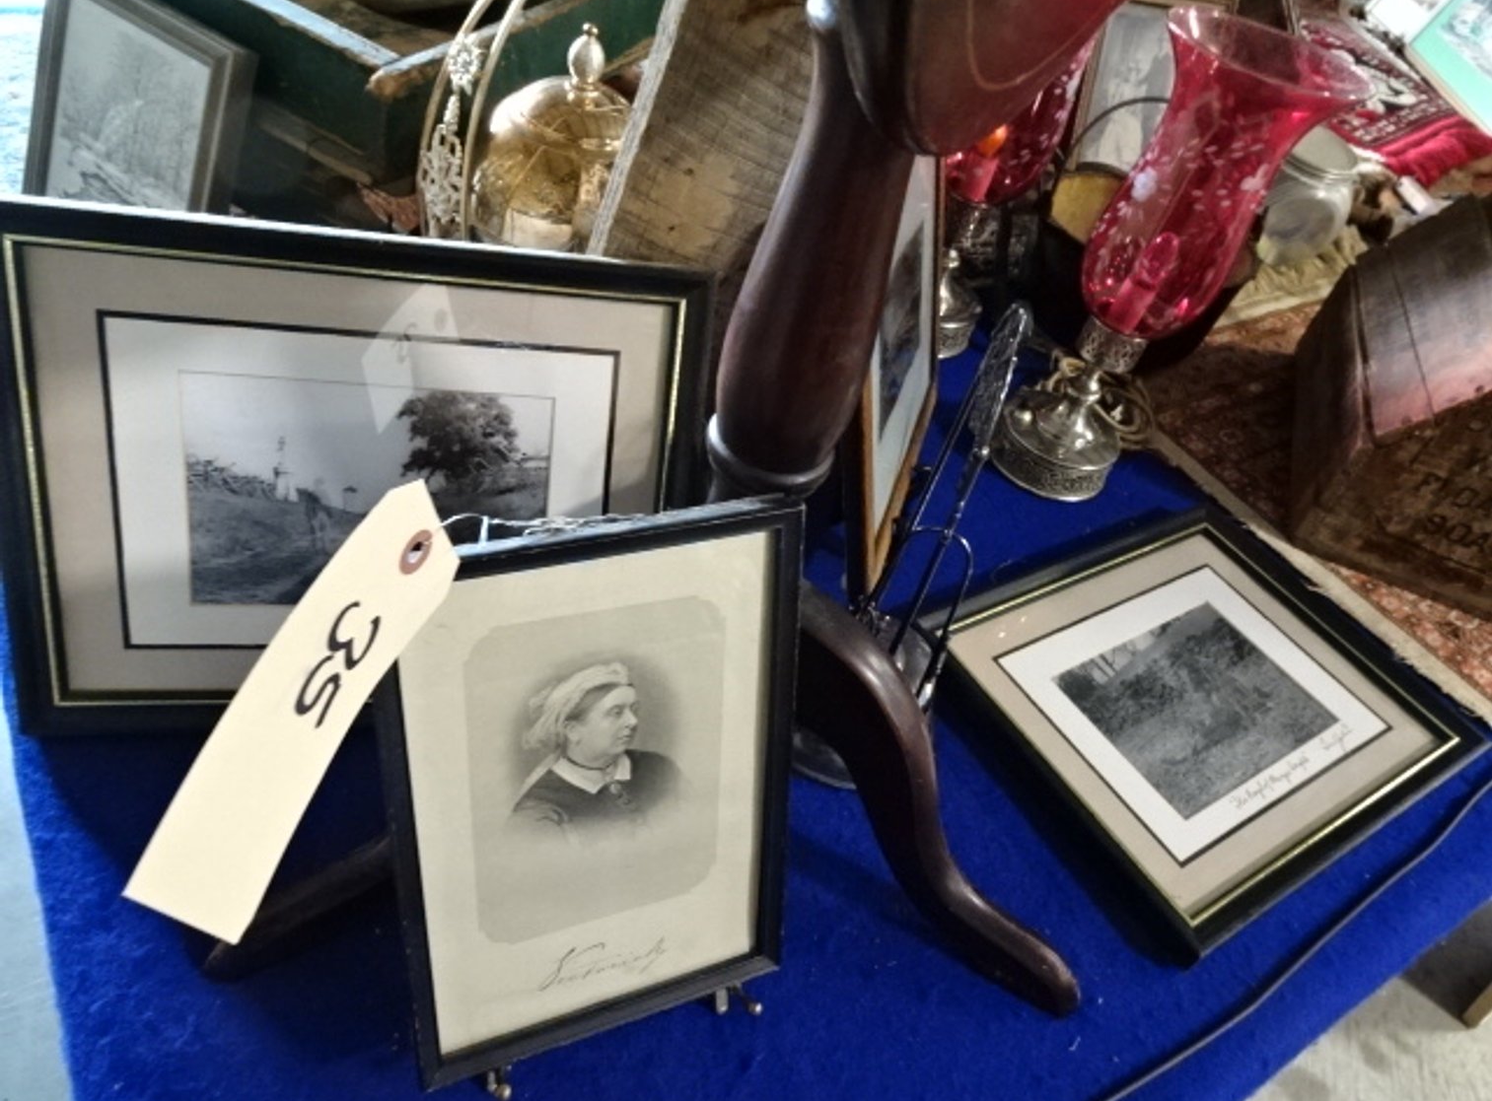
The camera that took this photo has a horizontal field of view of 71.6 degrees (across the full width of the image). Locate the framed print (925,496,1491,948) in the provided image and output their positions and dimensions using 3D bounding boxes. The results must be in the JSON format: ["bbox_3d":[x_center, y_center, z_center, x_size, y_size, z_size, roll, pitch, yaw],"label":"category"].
[{"bbox_3d":[0.322,0.102,0.738,0.336,0.019,0.265,-17,52,-29],"label":"framed print"}]

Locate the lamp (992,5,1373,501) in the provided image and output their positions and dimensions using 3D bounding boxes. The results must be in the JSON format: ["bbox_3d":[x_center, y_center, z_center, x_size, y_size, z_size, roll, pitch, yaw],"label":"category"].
[{"bbox_3d":[0.305,-0.203,0.795,0.139,0.360,0.139,15,43,0],"label":"lamp"}]

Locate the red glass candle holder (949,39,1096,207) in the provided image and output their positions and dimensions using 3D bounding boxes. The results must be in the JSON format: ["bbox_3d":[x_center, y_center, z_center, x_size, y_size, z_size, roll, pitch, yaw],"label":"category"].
[{"bbox_3d":[0.225,-0.388,0.880,0.131,0.244,0.131,15,43,0],"label":"red glass candle holder"}]

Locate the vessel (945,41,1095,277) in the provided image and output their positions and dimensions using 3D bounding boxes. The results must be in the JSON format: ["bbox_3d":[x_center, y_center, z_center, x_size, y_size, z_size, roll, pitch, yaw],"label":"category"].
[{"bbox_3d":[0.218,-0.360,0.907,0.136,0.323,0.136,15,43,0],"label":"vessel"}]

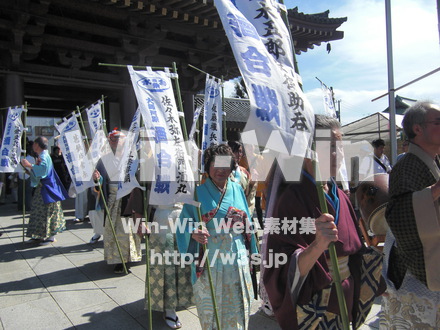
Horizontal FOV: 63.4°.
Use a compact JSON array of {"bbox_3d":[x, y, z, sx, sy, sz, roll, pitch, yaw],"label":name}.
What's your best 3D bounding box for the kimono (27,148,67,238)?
[{"bbox_3d":[-2.731,0.472,5.563,0.600,1.360,0.550,0,3,-6],"label":"kimono"}]

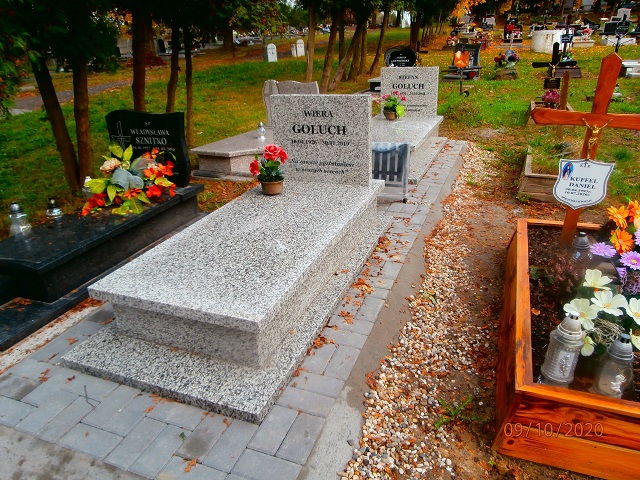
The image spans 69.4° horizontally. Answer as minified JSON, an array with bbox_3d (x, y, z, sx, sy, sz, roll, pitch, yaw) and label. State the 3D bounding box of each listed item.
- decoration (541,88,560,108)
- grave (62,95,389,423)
[{"bbox_3d":[3.628,-2.216,7.271,0.280,0.270,0.270,7,26,21],"label":"decoration"},{"bbox_3d":[-0.294,-0.191,2.418,0.927,0.874,1.957,7,26,21],"label":"grave"}]

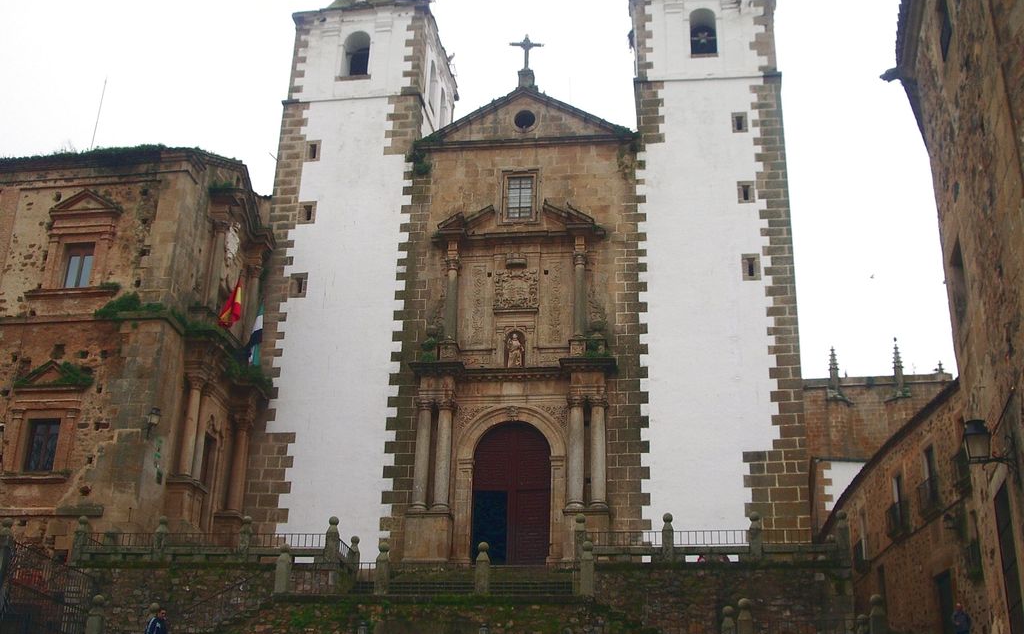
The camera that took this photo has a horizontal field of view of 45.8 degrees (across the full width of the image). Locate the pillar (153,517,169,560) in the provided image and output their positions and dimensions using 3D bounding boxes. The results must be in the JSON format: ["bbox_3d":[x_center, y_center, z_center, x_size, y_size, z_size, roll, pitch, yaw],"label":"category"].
[{"bbox_3d":[-10.042,6.357,34.655,0.300,1.330,0.300,-2,-22,8],"label":"pillar"}]

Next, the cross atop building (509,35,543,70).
[{"bbox_3d":[0.672,-11.320,52.336,1.502,1.820,0.220,-2,-24,8],"label":"cross atop building"}]

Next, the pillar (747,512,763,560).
[{"bbox_3d":[6.388,5.778,31.989,0.300,1.294,0.300,-2,-24,8],"label":"pillar"}]

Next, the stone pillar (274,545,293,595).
[{"bbox_3d":[-5.822,6.433,30.839,0.300,1.300,0.300,-2,-22,8],"label":"stone pillar"}]

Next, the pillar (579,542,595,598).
[{"bbox_3d":[1.855,6.136,29.612,0.300,1.340,0.300,-2,-22,8],"label":"pillar"}]

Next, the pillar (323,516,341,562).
[{"bbox_3d":[-4.956,6.131,33.487,0.300,1.271,0.300,-2,-24,8],"label":"pillar"}]

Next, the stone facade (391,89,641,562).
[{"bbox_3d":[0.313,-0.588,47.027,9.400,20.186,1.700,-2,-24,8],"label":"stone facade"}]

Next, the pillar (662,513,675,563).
[{"bbox_3d":[4.182,5.913,32.416,0.300,1.340,0.300,-2,-22,8],"label":"pillar"}]

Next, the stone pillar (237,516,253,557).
[{"bbox_3d":[-7.431,6.173,33.829,0.300,1.242,0.300,-2,-24,8],"label":"stone pillar"}]

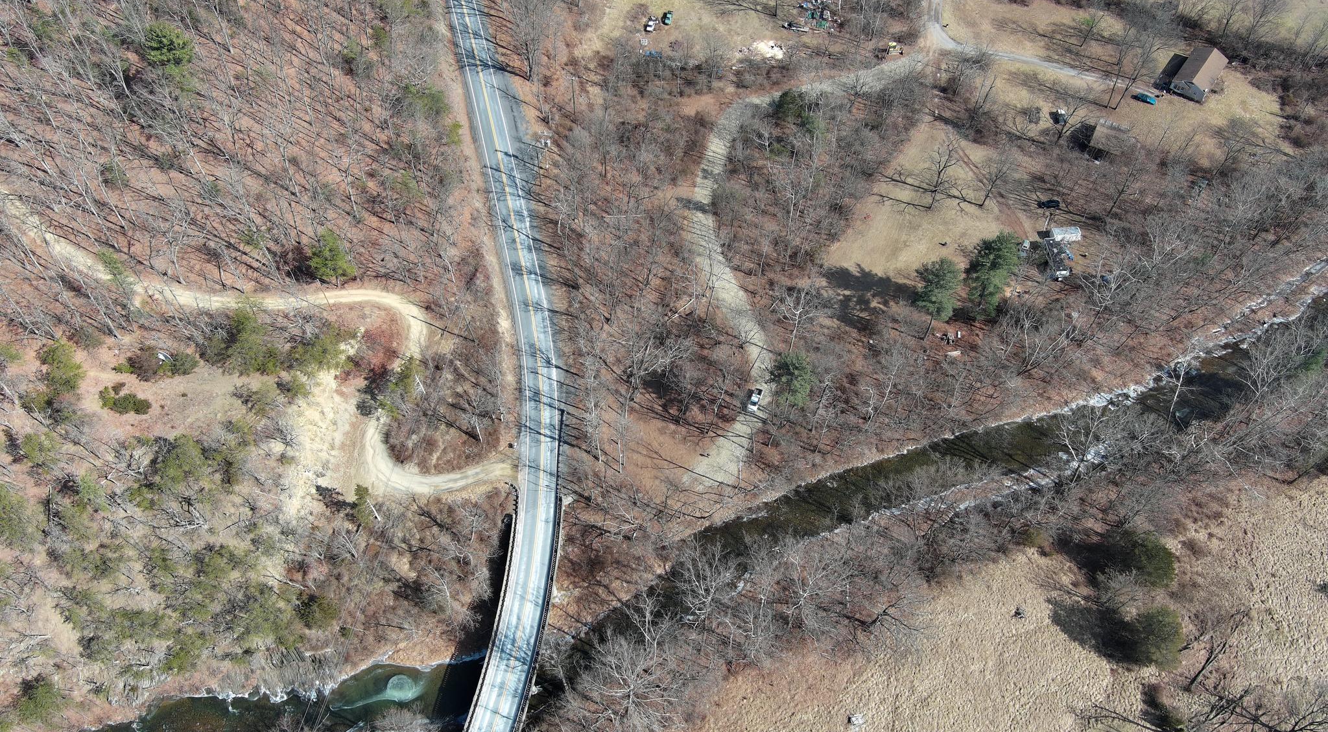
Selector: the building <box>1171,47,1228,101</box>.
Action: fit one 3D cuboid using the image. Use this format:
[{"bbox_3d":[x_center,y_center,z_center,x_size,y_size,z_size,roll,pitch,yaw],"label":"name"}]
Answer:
[{"bbox_3d":[141.550,-77.570,282.870,9.000,5.300,15.600,30,60,19],"label":"building"}]

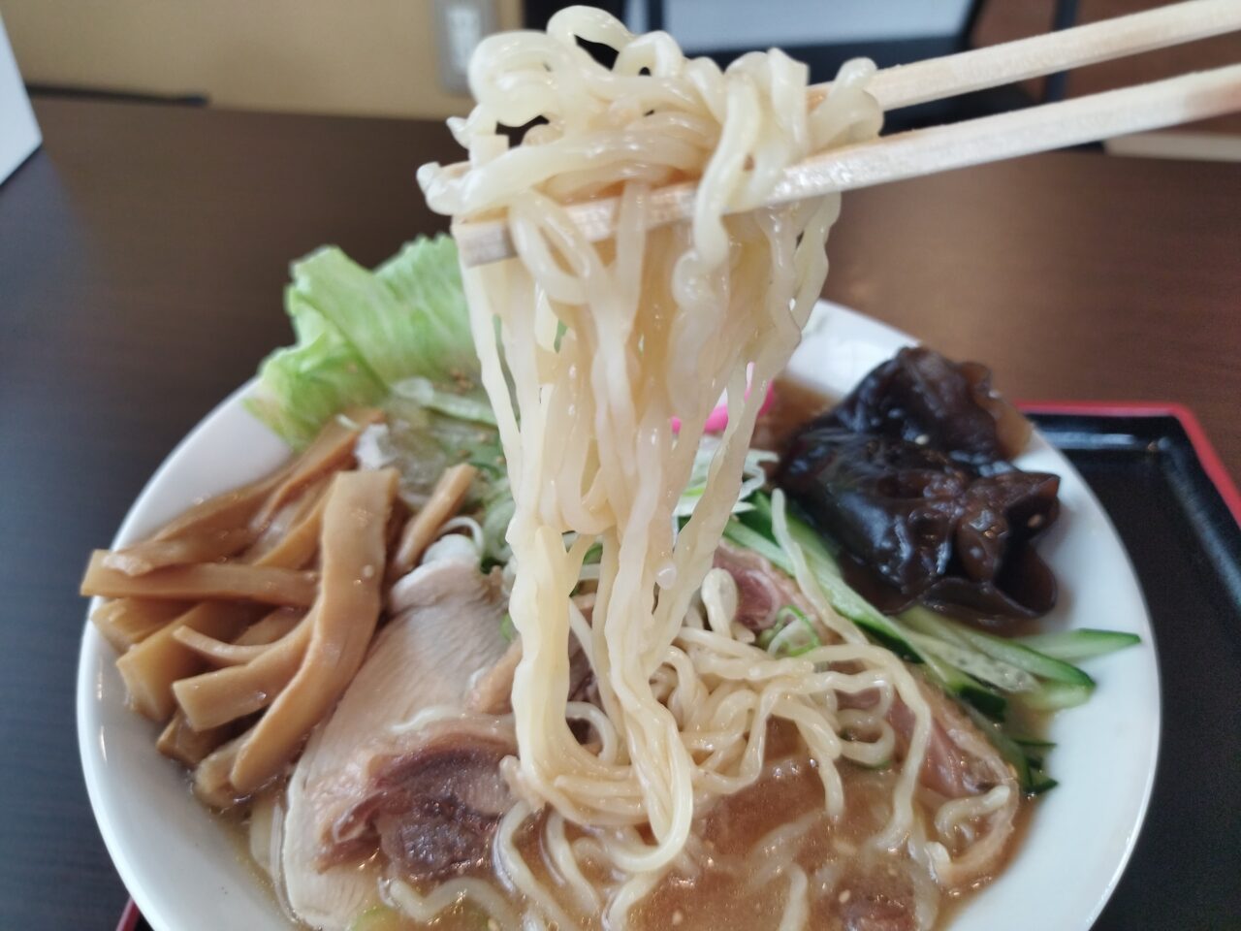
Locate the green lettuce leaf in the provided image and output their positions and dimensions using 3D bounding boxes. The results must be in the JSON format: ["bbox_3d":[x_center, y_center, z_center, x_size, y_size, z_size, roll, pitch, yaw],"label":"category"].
[{"bbox_3d":[-0.058,-0.037,0.263,0.074,0.040,0.042,-16,47,-18],"label":"green lettuce leaf"}]

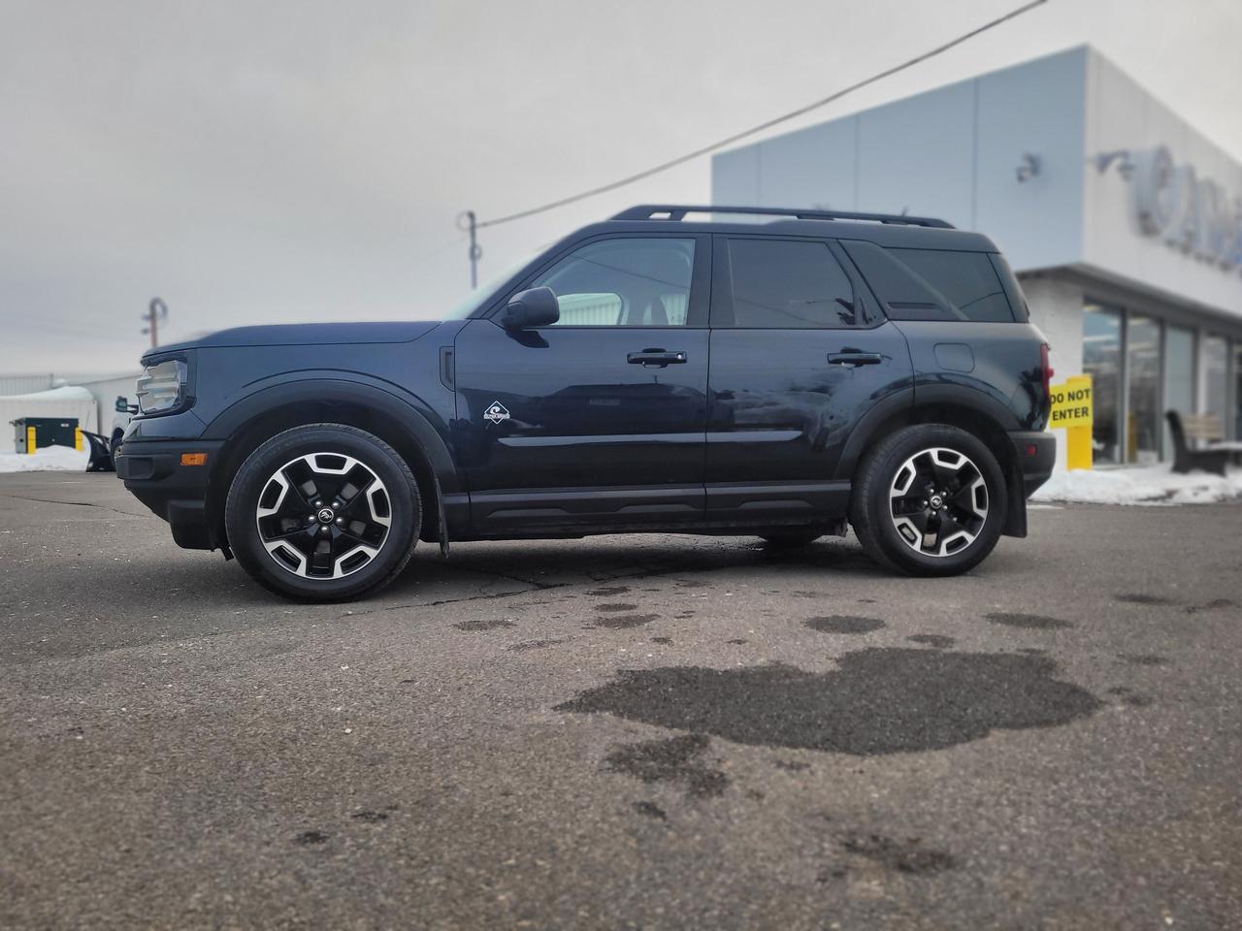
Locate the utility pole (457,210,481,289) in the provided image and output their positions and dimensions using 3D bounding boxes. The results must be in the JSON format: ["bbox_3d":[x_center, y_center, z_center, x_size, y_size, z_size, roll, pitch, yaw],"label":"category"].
[{"bbox_3d":[-6.541,-5.936,41.167,0.950,10.608,0.400,0,2,0],"label":"utility pole"}]

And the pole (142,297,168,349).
[{"bbox_3d":[-27.513,-5.489,55.139,1.200,8.877,0.400,0,2,0],"label":"pole"}]

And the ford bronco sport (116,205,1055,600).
[{"bbox_3d":[-0.064,-0.371,4.769,4.387,1.760,1.970,-1,2,-14],"label":"ford bronco sport"}]

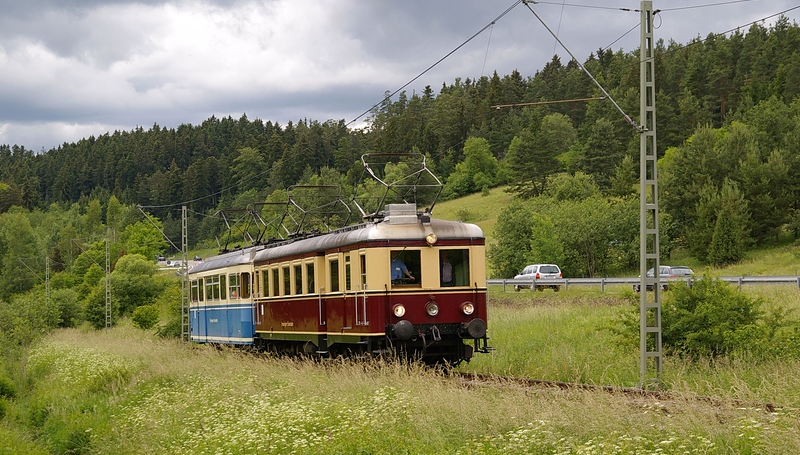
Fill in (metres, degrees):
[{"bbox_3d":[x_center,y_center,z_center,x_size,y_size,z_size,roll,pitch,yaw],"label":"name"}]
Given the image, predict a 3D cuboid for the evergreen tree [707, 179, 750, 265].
[{"bbox_3d":[20.966,-0.319,95.000,2.800,5.500,2.800,-1,-3,13],"label":"evergreen tree"}]

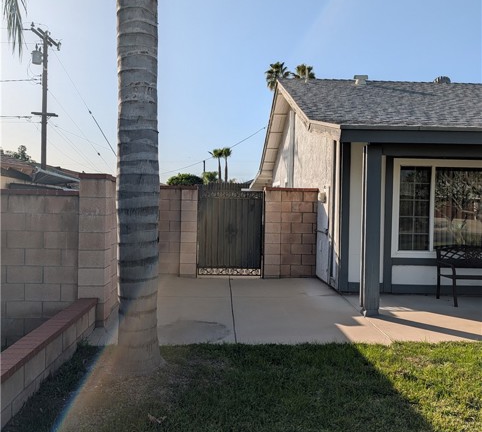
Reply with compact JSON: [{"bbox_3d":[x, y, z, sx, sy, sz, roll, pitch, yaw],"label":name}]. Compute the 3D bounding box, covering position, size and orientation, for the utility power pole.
[{"bbox_3d":[-10.276,-4.659,23.300,1.200,10.300,2.400,1,2,-3],"label":"utility power pole"}]

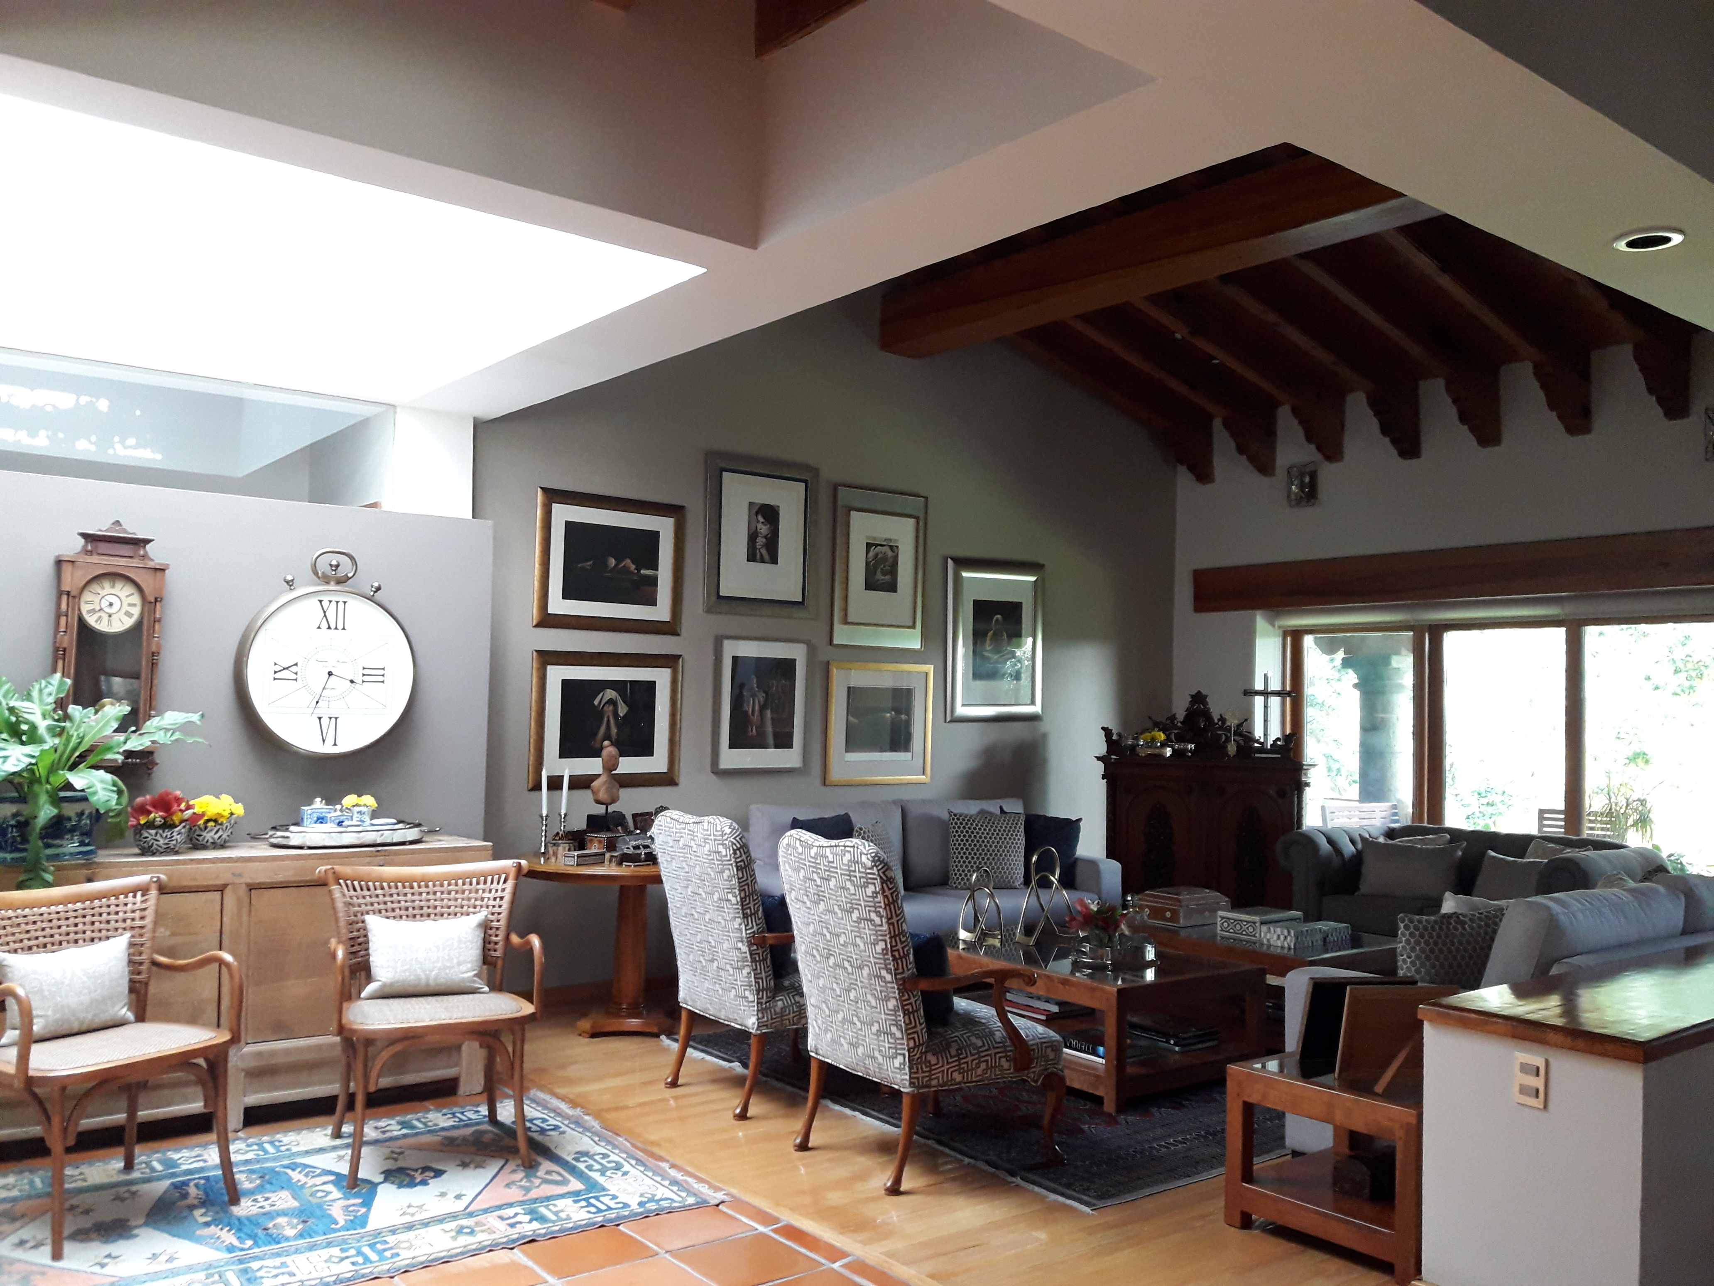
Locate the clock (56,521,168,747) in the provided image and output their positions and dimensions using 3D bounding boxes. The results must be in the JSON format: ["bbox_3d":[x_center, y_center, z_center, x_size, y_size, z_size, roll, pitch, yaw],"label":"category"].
[{"bbox_3d":[-2.588,0.017,4.820,0.331,0.872,0.144,3,-3,-38],"label":"clock"}]

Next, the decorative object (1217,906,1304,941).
[{"bbox_3d":[1.842,1.278,6.337,0.318,0.094,0.213,3,-3,-38],"label":"decorative object"}]

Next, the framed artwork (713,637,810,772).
[{"bbox_3d":[-0.495,0.323,7.220,0.573,0.689,0.040,3,-3,-38],"label":"framed artwork"}]

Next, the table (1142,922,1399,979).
[{"bbox_3d":[1.793,1.575,6.517,0.867,0.462,1.367,3,-3,-38],"label":"table"}]

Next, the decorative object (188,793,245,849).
[{"bbox_3d":[-2.271,0.638,4.910,0.188,0.198,0.188,3,-3,-38],"label":"decorative object"}]

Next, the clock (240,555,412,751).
[{"bbox_3d":[-1.934,0.033,5.070,0.617,0.760,0.109,3,-3,-38],"label":"clock"}]

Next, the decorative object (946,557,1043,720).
[{"bbox_3d":[0.880,-0.007,8.616,0.813,0.994,0.051,3,-3,-38],"label":"decorative object"}]

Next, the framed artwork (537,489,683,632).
[{"bbox_3d":[-1.186,-0.378,6.704,0.775,0.649,0.035,3,-3,-38],"label":"framed artwork"}]

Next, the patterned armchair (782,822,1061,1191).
[{"bbox_3d":[0.202,1.160,4.616,0.757,1.057,0.706,3,-3,-36],"label":"patterned armchair"}]

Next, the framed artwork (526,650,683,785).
[{"bbox_3d":[-1.197,0.372,6.676,0.784,0.644,0.035,3,-3,-38],"label":"framed artwork"}]

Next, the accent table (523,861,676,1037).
[{"bbox_3d":[-1.025,1.367,6.320,1.088,0.753,1.088,3,-3,-38],"label":"accent table"}]

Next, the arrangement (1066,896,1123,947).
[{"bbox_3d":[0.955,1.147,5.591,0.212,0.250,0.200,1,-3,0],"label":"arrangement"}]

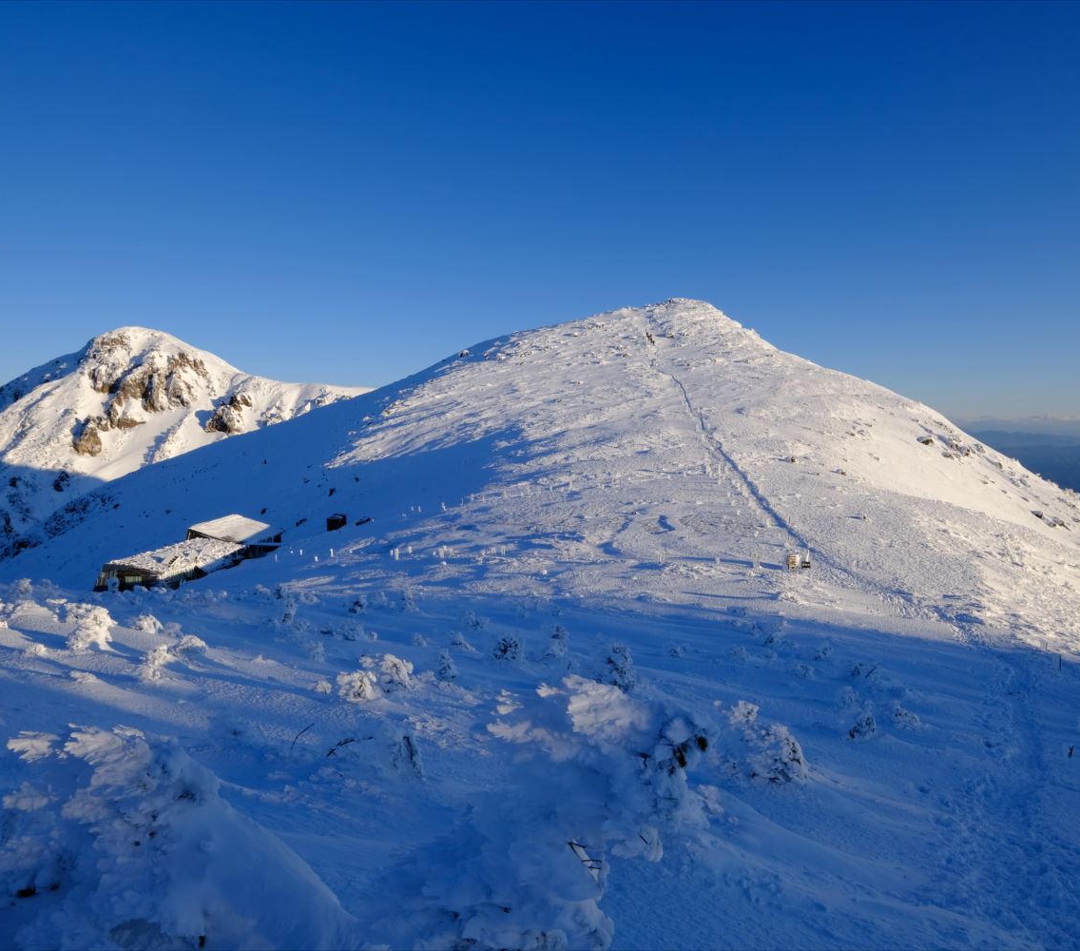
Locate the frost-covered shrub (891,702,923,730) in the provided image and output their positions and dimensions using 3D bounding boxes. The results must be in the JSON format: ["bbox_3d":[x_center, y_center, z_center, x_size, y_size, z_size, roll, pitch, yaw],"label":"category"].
[{"bbox_3d":[7.893,5.184,14.500,0.696,0.536,0.557,0,5,0],"label":"frost-covered shrub"}]

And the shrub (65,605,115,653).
[{"bbox_3d":[-10.361,3.540,15.500,1.154,1.072,1.039,0,5,0],"label":"shrub"}]

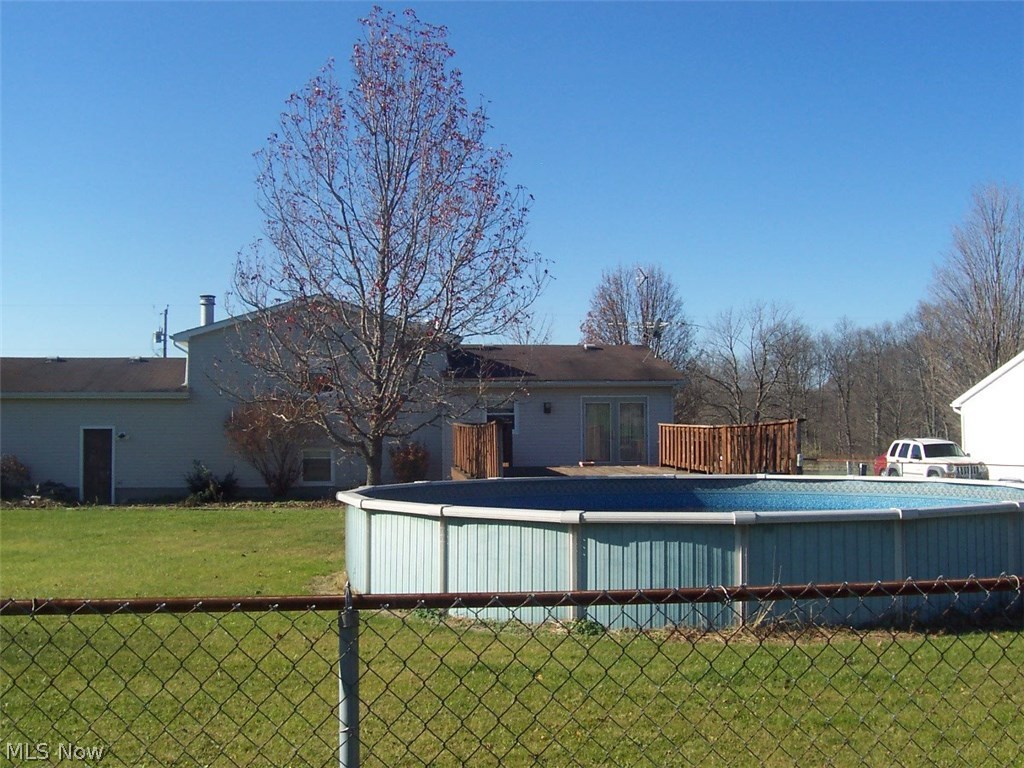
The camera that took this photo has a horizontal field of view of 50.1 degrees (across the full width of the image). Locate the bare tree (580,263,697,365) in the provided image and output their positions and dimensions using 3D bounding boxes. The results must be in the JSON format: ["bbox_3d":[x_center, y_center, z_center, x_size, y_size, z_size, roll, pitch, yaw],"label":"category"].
[{"bbox_3d":[5.963,-0.592,52.000,5.420,10.170,5.400,0,-3,0],"label":"bare tree"}]

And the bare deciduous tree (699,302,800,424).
[{"bbox_3d":[13.454,0.179,62.000,5.780,9.590,5.600,0,-3,0],"label":"bare deciduous tree"}]

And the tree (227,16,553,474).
[{"bbox_3d":[-2.686,-2.571,24.200,6.990,11.460,6.500,0,-3,0],"label":"tree"}]

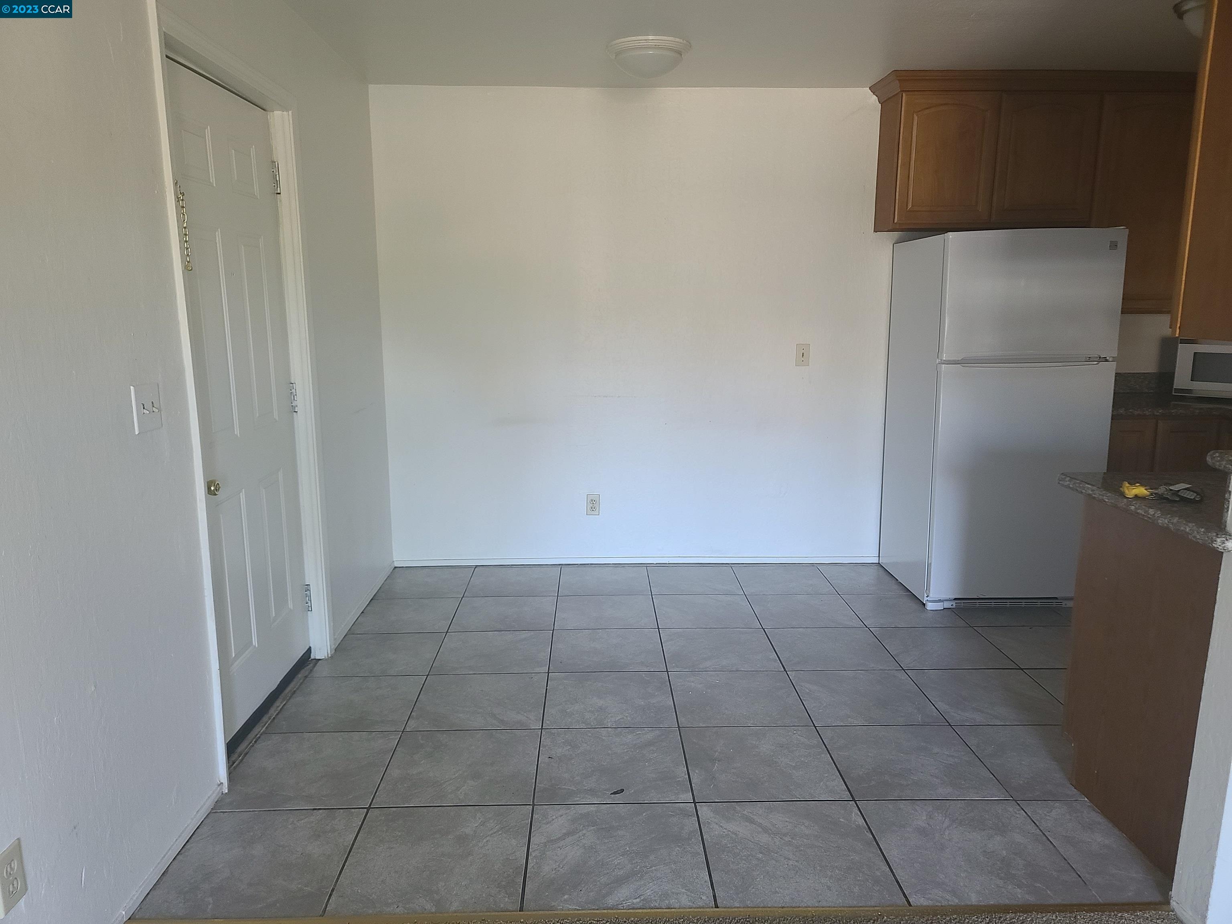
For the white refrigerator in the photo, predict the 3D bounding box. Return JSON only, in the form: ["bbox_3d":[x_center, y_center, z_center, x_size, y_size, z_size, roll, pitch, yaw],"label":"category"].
[{"bbox_3d":[1.802,-0.214,4.301,0.750,1.685,0.775,0,10,-1],"label":"white refrigerator"}]

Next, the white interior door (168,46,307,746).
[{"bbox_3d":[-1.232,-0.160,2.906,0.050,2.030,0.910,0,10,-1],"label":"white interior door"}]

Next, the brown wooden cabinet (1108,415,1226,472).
[{"bbox_3d":[2.528,0.162,4.502,0.640,0.875,0.610,0,10,-1],"label":"brown wooden cabinet"}]

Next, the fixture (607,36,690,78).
[{"bbox_3d":[0.136,-1.679,3.740,0.353,0.115,0.353,0,10,-1],"label":"fixture"}]

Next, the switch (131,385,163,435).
[{"bbox_3d":[-1.136,-0.132,2.166,0.018,0.115,0.116,0,10,-1],"label":"switch"}]

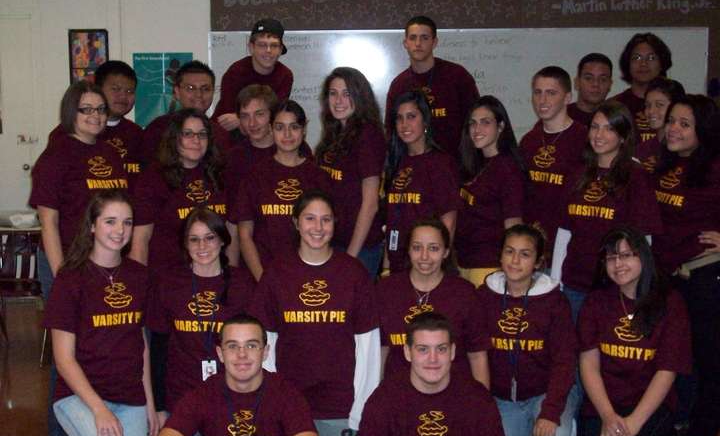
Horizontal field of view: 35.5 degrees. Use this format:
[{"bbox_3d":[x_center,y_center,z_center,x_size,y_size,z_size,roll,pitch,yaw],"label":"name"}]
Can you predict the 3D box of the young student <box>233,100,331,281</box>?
[{"bbox_3d":[-0.342,0.266,5.044,0.450,1.579,0.300,-1,5,-10],"label":"young student"}]

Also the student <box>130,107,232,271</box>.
[{"bbox_3d":[-0.767,0.291,4.983,0.480,1.545,0.320,-2,5,-22],"label":"student"}]

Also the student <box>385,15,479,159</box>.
[{"bbox_3d":[0.374,-0.223,5.918,0.500,1.680,0.320,1,5,14],"label":"student"}]

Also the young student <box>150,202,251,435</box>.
[{"bbox_3d":[-0.631,0.529,4.546,0.470,1.138,0.580,-1,5,-8],"label":"young student"}]

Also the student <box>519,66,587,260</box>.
[{"bbox_3d":[0.866,0.168,5.044,0.500,1.682,0.320,6,10,40],"label":"student"}]

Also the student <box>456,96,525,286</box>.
[{"bbox_3d":[0.575,0.261,4.964,0.300,1.587,0.420,-4,6,-35],"label":"student"}]

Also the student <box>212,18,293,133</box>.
[{"bbox_3d":[-0.497,-0.220,5.517,0.540,1.498,0.550,-1,7,-8],"label":"student"}]

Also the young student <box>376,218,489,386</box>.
[{"bbox_3d":[0.289,0.553,4.464,0.480,1.090,0.580,1,5,15],"label":"young student"}]

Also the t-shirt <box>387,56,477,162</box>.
[{"bbox_3d":[0.368,-0.462,5.708,0.510,0.700,0.280,2,8,18],"label":"t-shirt"}]

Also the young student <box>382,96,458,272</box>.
[{"bbox_3d":[0.271,0.231,4.971,0.440,1.580,0.310,7,10,43],"label":"young student"}]

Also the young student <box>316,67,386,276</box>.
[{"bbox_3d":[-0.023,0.187,4.915,0.320,1.684,0.440,-6,9,-38],"label":"young student"}]

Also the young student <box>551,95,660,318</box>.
[{"bbox_3d":[1.061,0.265,4.855,0.480,1.538,0.330,6,9,38],"label":"young student"}]

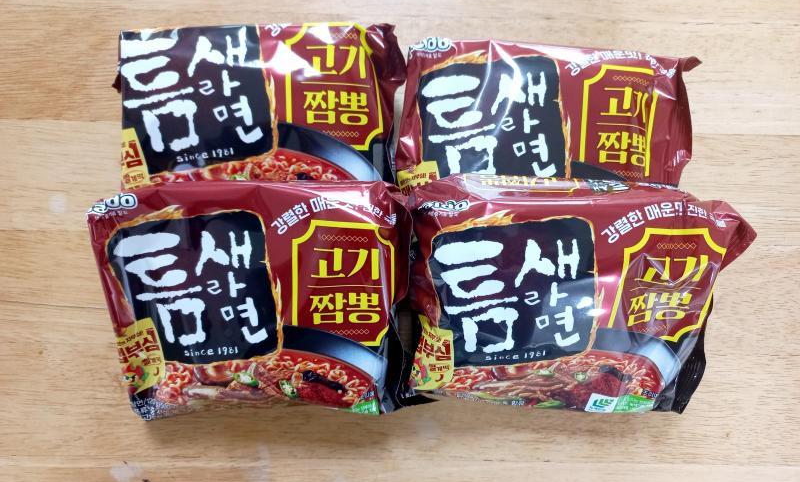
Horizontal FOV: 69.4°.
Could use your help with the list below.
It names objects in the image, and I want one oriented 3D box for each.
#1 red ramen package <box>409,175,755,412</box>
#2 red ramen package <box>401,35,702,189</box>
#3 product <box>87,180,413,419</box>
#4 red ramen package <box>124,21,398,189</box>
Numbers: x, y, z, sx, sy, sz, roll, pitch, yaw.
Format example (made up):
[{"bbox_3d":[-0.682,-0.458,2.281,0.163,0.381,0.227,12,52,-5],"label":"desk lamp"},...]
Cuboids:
[{"bbox_3d":[0.080,0.025,0.286,0.154,0.041,0.110,-2,110,-3],"label":"red ramen package"},{"bbox_3d":[0.074,-0.050,0.312,0.151,0.041,0.110,1,93,-3],"label":"red ramen package"},{"bbox_3d":[-0.068,0.027,0.292,0.151,0.041,0.110,1,103,3],"label":"product"},{"bbox_3d":[-0.069,-0.060,0.309,0.145,0.041,0.110,-1,93,-2],"label":"red ramen package"}]

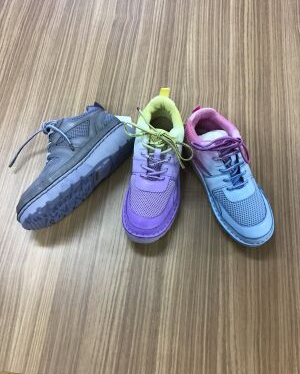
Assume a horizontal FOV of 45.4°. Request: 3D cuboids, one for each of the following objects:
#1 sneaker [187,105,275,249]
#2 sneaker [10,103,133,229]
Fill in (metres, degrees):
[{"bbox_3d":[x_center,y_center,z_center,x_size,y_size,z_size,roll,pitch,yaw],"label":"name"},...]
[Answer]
[{"bbox_3d":[0.148,-0.024,0.666,0.101,0.112,0.270,-24,68,-8],"label":"sneaker"},{"bbox_3d":[-0.153,-0.038,0.679,0.112,0.101,0.270,43,74,10],"label":"sneaker"}]

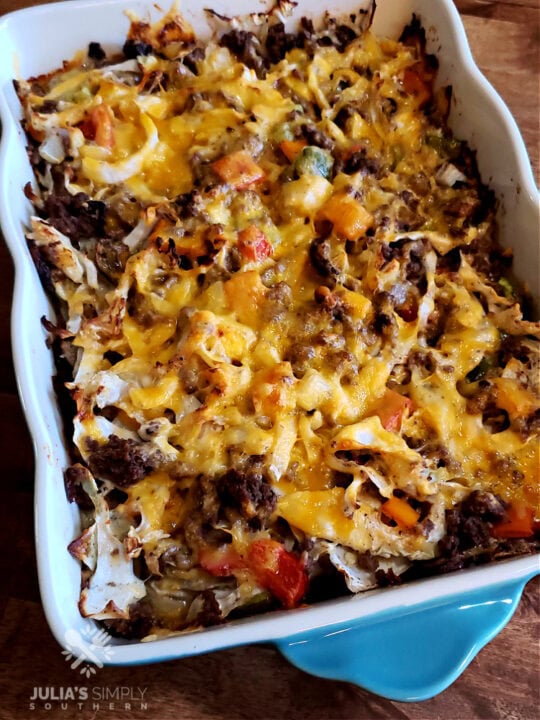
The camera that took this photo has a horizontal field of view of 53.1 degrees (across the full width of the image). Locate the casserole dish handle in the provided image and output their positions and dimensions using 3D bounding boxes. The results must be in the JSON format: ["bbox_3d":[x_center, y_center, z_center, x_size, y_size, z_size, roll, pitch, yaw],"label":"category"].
[{"bbox_3d":[0.052,0.102,0.194,0.100,0.019,0.034,-11,70,-7],"label":"casserole dish handle"}]

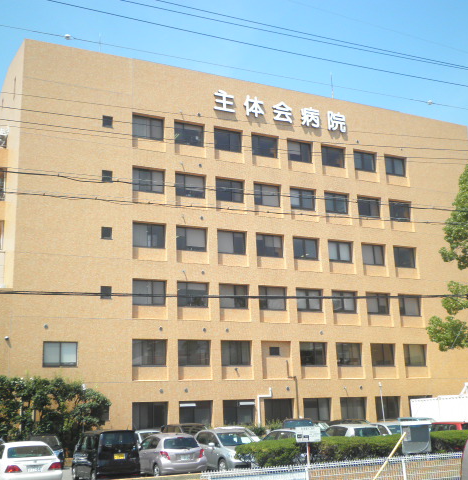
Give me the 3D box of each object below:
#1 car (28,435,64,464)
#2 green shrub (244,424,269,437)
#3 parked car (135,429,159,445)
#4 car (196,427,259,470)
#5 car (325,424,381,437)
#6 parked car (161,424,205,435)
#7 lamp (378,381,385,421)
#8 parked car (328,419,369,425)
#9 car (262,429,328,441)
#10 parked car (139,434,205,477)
[{"bbox_3d":[-9.303,10.243,31.988,1.660,1.520,3.900,5,-15,-26],"label":"car"},{"bbox_3d":[1.301,11.366,38.500,1.400,1.350,1.300,5,-15,-26],"label":"green shrub"},{"bbox_3d":[-4.528,10.672,34.382,1.690,1.530,4.000,5,-15,-26],"label":"parked car"},{"bbox_3d":[-0.148,8.160,25.941,1.530,1.580,3.650,5,-15,-26],"label":"car"},{"bbox_3d":[4.680,8.739,28.761,1.600,1.500,3.650,5,-15,-26],"label":"car"},{"bbox_3d":[-2.452,10.745,35.598,1.720,1.670,4.300,5,-15,-26],"label":"parked car"},{"bbox_3d":[9.465,10.916,42.000,0.250,3.750,0.250,5,-15,-26],"label":"lamp"},{"bbox_3d":[6.711,11.144,38.289,1.720,1.580,4.200,5,-15,-26],"label":"parked car"},{"bbox_3d":[2.253,8.610,27.839,1.700,1.450,4.150,5,-15,-26],"label":"car"},{"bbox_3d":[-2.584,8.196,25.658,1.695,1.500,3.885,5,-15,-26],"label":"parked car"}]

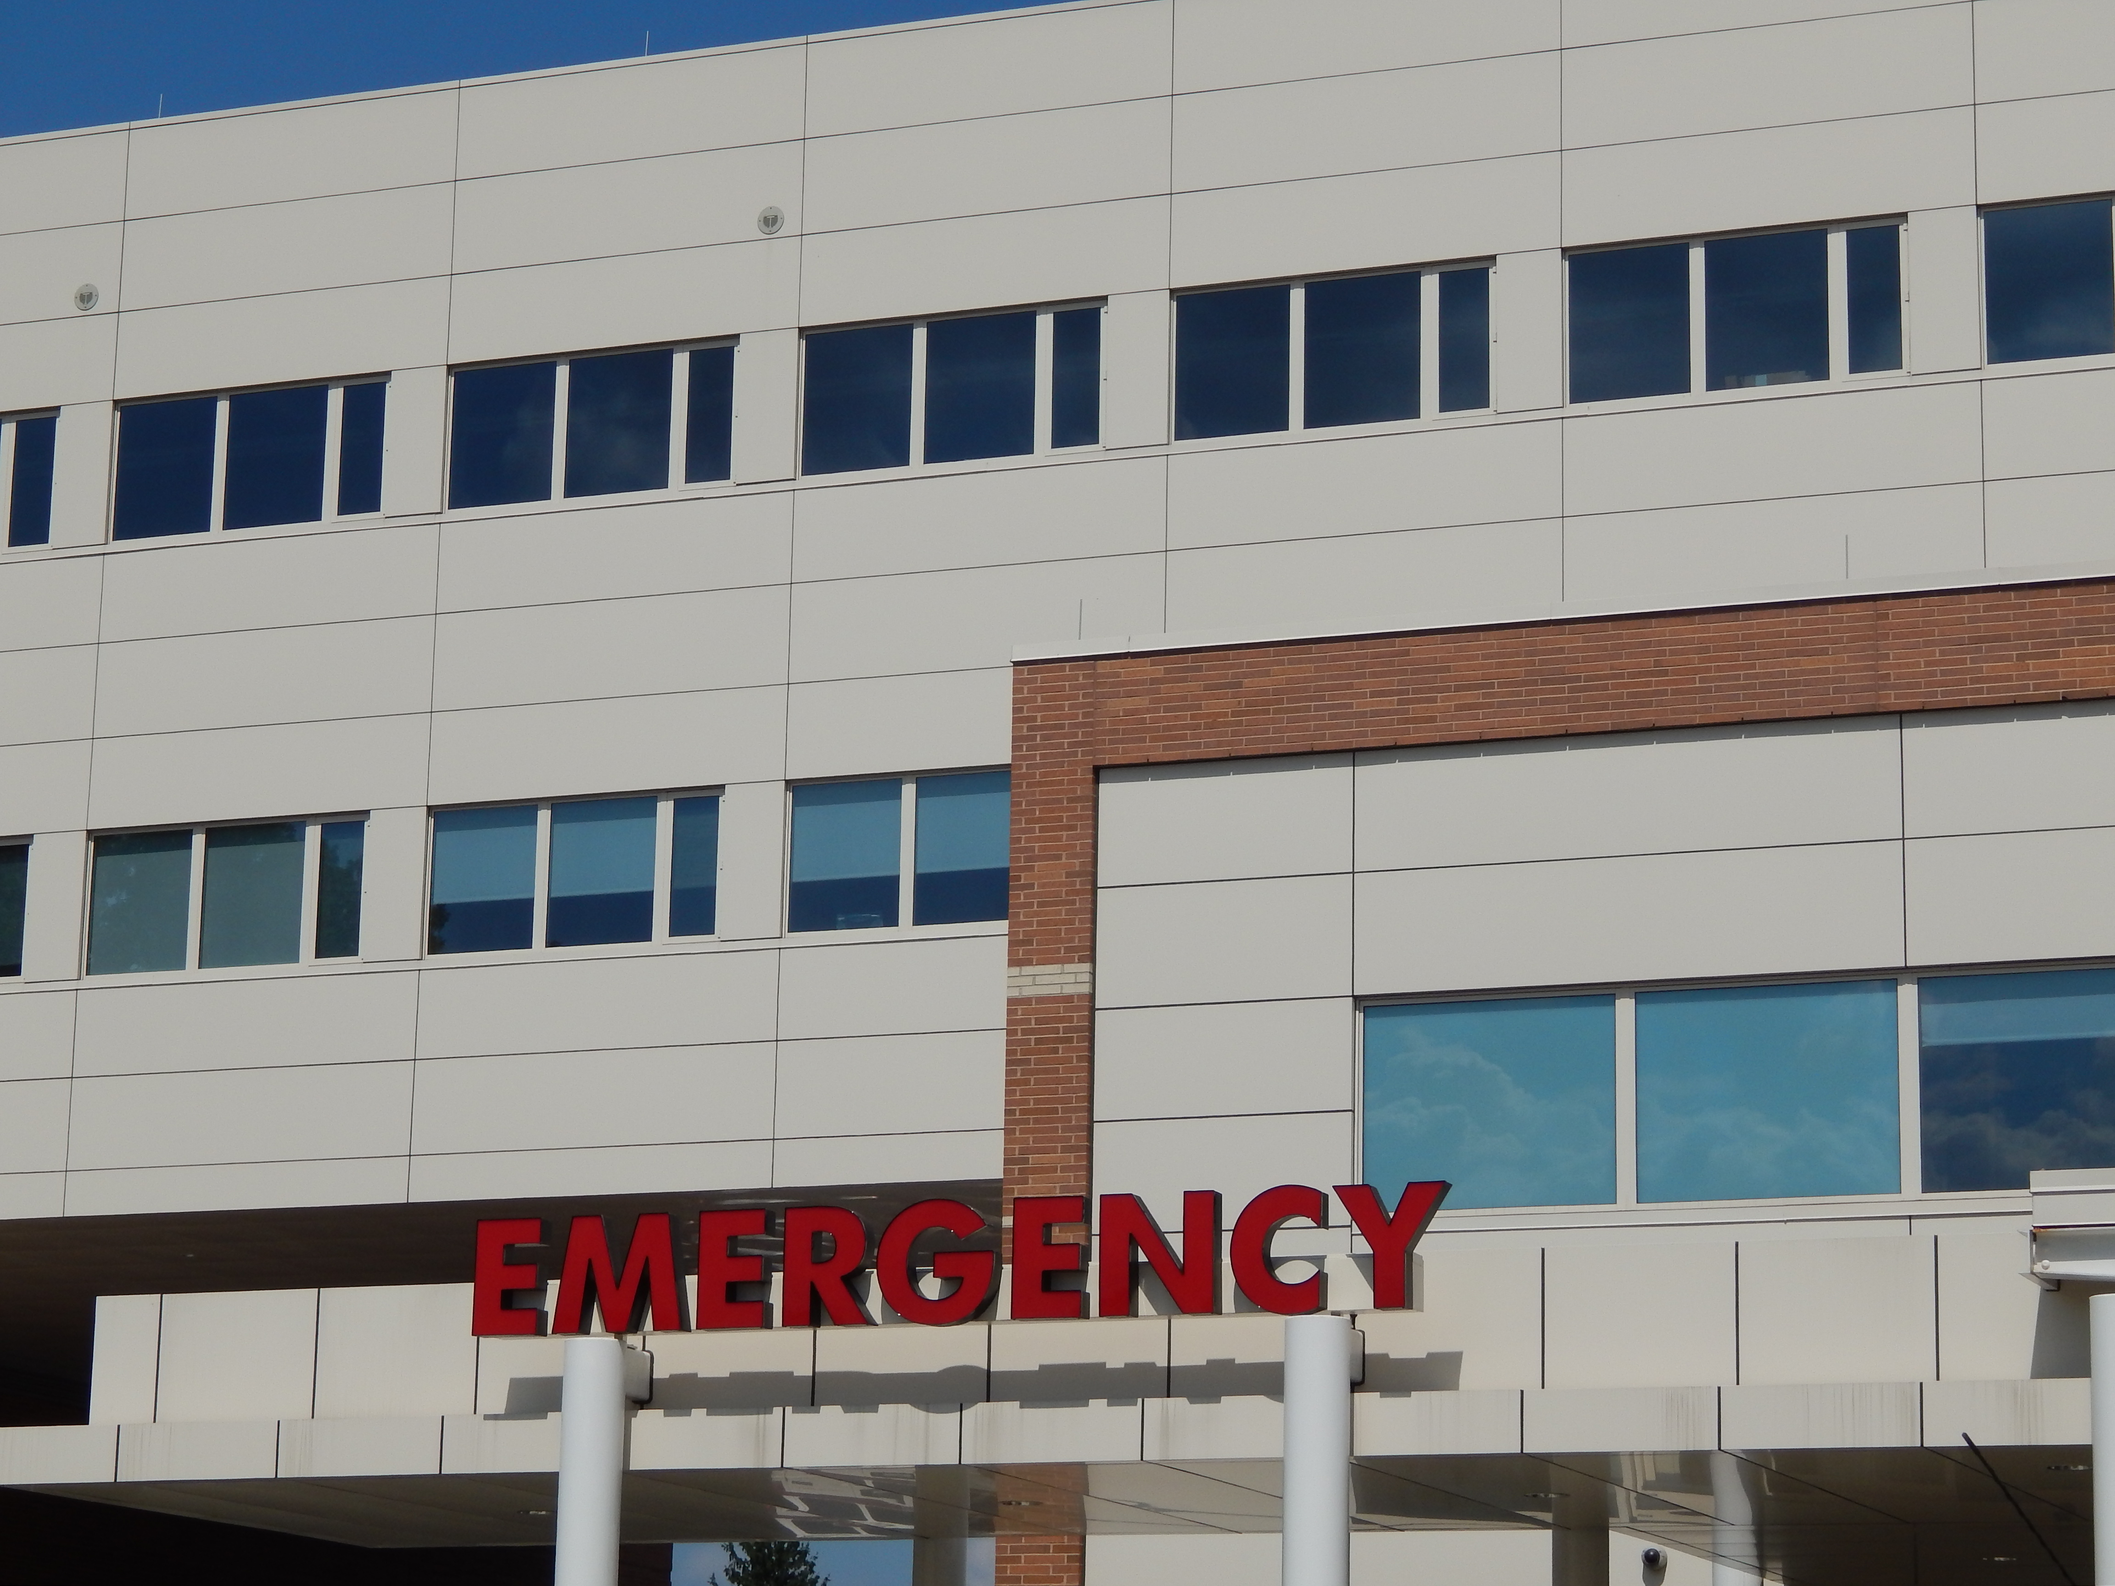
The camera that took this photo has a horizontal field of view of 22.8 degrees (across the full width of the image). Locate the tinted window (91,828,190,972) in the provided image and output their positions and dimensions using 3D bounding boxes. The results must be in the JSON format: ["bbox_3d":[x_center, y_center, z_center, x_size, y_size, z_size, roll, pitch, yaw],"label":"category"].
[{"bbox_3d":[-9.070,1.092,52.115,1.096,1.391,0.100,-4,-14,21],"label":"tinted window"}]

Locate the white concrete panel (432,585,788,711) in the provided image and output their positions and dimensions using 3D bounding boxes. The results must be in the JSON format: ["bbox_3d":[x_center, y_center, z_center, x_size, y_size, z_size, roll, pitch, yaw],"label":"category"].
[{"bbox_3d":[-4.190,-1.342,49.424,3.698,0.944,0.100,-4,-14,21],"label":"white concrete panel"}]

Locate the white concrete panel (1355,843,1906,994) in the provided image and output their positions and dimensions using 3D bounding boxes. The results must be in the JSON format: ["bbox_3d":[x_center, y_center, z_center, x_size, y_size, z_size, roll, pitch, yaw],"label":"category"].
[{"bbox_3d":[3.725,0.836,34.393,3.698,0.824,0.100,-4,-14,21],"label":"white concrete panel"}]

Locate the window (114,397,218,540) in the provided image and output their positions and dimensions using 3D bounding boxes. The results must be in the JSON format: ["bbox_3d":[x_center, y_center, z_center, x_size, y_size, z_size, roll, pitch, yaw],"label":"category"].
[{"bbox_3d":[-8.992,-3.260,53.125,1.126,1.418,0.100,-4,-14,21],"label":"window"}]

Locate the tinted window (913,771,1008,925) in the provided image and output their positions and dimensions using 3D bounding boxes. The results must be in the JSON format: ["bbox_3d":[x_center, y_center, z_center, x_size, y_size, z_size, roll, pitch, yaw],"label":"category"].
[{"bbox_3d":[-0.793,0.521,49.273,1.151,1.433,0.080,-4,-14,21],"label":"tinted window"}]

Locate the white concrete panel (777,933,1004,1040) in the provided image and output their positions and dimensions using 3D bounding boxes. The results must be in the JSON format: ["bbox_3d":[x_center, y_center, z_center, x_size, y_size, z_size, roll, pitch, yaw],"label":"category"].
[{"bbox_3d":[-0.828,1.790,48.932,3.838,0.886,0.100,-4,-14,21],"label":"white concrete panel"}]

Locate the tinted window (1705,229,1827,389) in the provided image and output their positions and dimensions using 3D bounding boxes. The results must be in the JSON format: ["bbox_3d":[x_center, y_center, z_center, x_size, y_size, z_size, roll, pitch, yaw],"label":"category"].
[{"bbox_3d":[6.368,-4.334,47.203,1.103,1.395,0.100,-4,-14,21],"label":"tinted window"}]

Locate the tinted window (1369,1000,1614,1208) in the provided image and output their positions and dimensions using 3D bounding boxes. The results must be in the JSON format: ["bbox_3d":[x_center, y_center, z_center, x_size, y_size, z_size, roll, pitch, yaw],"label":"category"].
[{"bbox_3d":[2.938,2.120,35.687,1.789,1.386,0.080,-4,-14,21],"label":"tinted window"}]

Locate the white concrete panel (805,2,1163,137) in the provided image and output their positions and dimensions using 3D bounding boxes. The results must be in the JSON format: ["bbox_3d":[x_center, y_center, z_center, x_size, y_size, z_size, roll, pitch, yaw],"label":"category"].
[{"bbox_3d":[-0.655,-6.915,50.318,3.775,0.981,0.100,-4,-14,21],"label":"white concrete panel"}]

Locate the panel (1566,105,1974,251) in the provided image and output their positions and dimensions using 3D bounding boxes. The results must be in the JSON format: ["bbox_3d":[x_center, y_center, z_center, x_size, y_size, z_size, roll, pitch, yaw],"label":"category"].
[{"bbox_3d":[6.250,-5.394,46.201,3.698,0.900,0.100,-4,-14,21],"label":"panel"}]

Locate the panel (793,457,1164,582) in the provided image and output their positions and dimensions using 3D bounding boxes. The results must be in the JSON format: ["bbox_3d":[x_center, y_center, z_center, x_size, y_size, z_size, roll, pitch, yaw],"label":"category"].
[{"bbox_3d":[-0.755,-2.579,49.934,3.790,0.911,0.100,-4,-14,21],"label":"panel"}]

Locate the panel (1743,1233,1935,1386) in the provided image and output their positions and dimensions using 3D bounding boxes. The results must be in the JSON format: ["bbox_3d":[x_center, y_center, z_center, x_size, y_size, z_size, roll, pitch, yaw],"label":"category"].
[{"bbox_3d":[3.873,2.571,26.019,0.999,0.711,0.100,-4,-14,21],"label":"panel"}]

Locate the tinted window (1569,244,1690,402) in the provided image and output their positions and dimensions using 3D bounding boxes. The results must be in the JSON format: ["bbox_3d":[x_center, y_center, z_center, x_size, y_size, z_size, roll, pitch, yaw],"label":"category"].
[{"bbox_3d":[5.209,-4.242,47.672,1.126,1.410,0.100,-4,-14,21],"label":"tinted window"}]

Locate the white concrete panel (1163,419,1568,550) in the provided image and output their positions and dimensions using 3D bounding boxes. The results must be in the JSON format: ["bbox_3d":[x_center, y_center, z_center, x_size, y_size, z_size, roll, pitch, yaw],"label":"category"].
[{"bbox_3d":[2.745,-2.728,46.974,3.698,0.892,0.100,-4,-14,21],"label":"white concrete panel"}]

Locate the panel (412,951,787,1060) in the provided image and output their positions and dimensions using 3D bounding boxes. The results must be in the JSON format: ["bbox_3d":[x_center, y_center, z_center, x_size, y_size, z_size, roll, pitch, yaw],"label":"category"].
[{"bbox_3d":[-4.349,2.008,49.689,3.775,0.880,0.100,-4,-14,21],"label":"panel"}]

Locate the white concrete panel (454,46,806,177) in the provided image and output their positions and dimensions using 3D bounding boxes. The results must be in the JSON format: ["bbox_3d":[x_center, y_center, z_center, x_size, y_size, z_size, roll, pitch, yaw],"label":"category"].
[{"bbox_3d":[-4.215,-6.719,52.107,3.822,0.991,0.100,-4,-14,21],"label":"white concrete panel"}]

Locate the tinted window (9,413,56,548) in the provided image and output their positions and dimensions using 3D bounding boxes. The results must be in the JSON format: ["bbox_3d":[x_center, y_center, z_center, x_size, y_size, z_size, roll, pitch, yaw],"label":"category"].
[{"bbox_3d":[-10.475,-3.174,53.834,0.505,1.362,0.070,-4,-14,21],"label":"tinted window"}]

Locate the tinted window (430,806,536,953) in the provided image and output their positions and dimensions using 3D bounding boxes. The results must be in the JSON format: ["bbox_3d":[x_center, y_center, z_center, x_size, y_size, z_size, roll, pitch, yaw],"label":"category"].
[{"bbox_3d":[-5.522,0.859,50.760,1.118,1.406,0.100,-4,-14,21],"label":"tinted window"}]

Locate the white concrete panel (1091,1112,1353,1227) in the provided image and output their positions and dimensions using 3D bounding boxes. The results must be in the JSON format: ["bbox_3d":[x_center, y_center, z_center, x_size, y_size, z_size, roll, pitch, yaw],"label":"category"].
[{"bbox_3d":[1.113,2.547,35.034,1.816,0.753,0.100,-4,-14,21],"label":"white concrete panel"}]

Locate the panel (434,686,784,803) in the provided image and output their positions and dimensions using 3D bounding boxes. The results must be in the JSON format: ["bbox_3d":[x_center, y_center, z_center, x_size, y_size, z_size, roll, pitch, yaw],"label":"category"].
[{"bbox_3d":[-4.303,-0.440,50.249,3.775,0.937,0.100,-4,-14,21],"label":"panel"}]

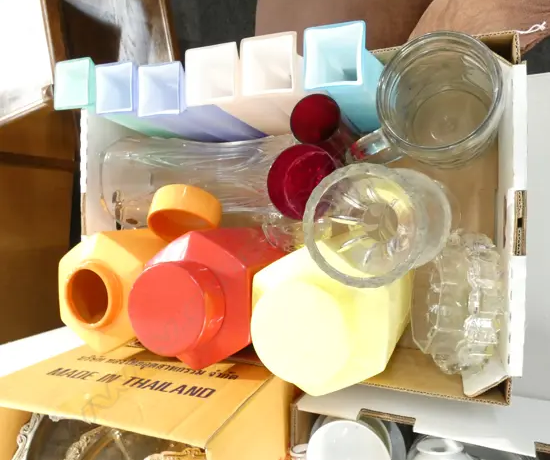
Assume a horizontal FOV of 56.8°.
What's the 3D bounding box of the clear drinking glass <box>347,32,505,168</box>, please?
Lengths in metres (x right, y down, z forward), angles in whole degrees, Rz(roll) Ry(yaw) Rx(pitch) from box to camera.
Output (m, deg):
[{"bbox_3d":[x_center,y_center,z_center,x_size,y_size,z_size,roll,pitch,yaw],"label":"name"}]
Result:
[{"bbox_3d":[0.140,-0.100,0.480,0.138,0.172,0.093,-29,82,20],"label":"clear drinking glass"}]

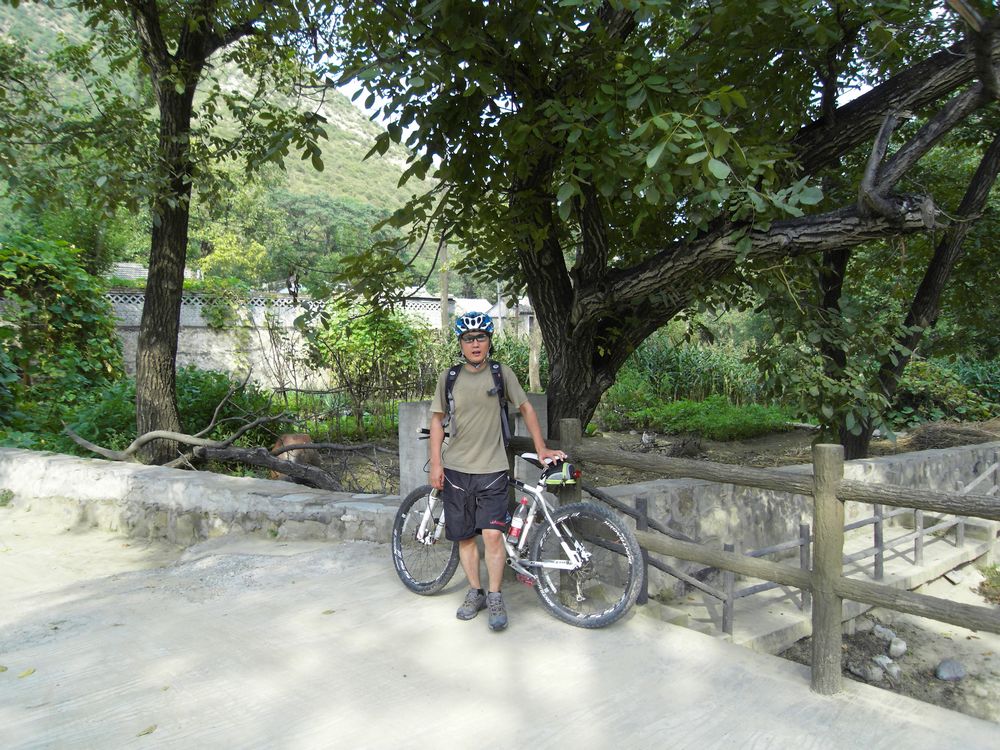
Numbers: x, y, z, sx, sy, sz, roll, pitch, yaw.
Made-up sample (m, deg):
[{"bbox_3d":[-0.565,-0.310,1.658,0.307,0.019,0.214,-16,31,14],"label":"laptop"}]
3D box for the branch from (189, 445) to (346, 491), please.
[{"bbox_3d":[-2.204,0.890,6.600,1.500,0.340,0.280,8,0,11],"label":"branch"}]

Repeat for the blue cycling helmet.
[{"bbox_3d":[-0.150,-0.296,4.070,0.220,0.160,0.280,0,1,-2],"label":"blue cycling helmet"}]

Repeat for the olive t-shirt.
[{"bbox_3d":[-0.126,0.254,4.050,0.560,0.640,0.280,0,1,0],"label":"olive t-shirt"}]

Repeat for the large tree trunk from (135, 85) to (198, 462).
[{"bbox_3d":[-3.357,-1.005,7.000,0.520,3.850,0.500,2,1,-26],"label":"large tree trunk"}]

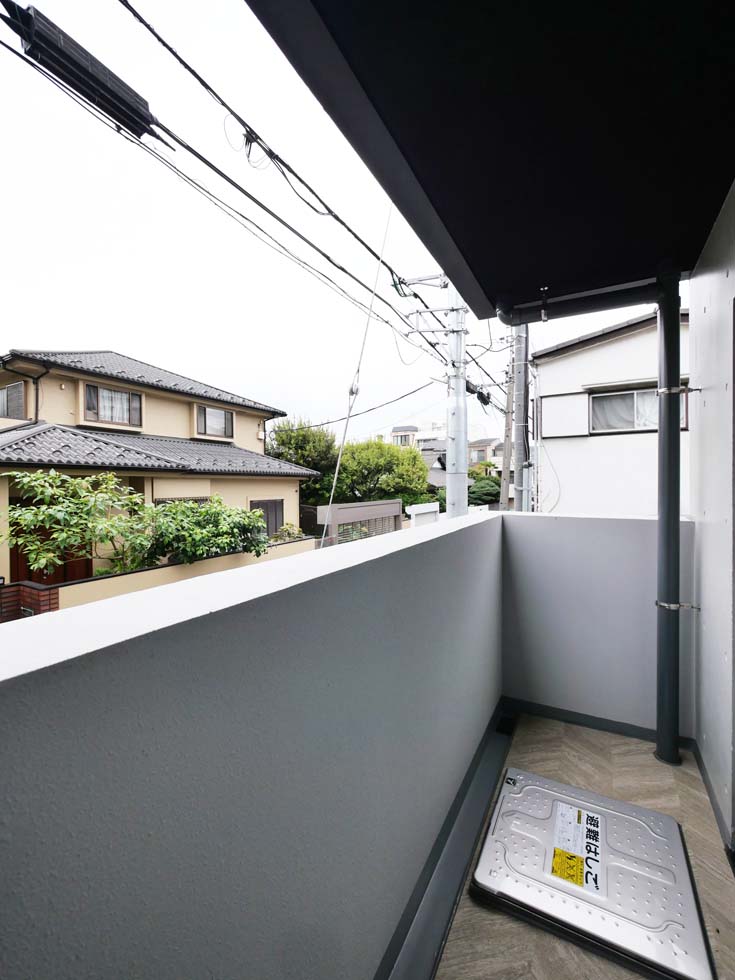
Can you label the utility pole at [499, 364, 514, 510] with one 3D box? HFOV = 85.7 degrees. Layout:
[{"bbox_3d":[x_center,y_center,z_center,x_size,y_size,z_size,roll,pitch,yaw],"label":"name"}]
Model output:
[{"bbox_3d":[5.070,-0.400,14.500,0.280,8.400,0.280,3,0,19],"label":"utility pole"}]

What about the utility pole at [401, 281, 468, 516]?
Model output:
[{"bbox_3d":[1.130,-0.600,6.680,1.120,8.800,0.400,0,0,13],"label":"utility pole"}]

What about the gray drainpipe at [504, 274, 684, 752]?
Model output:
[{"bbox_3d":[1.164,0.125,2.160,0.910,2.450,0.115,0,0,24],"label":"gray drainpipe"}]

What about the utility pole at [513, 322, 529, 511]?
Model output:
[{"bbox_3d":[4.140,-1.000,10.700,0.330,9.600,0.330,0,0,22],"label":"utility pole"}]

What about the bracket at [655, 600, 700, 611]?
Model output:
[{"bbox_3d":[1.549,0.577,1.982,0.180,0.030,0.105,0,0,31],"label":"bracket"}]

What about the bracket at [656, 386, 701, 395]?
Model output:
[{"bbox_3d":[1.549,-0.497,1.982,0.180,0.030,0.105,0,0,31],"label":"bracket"}]

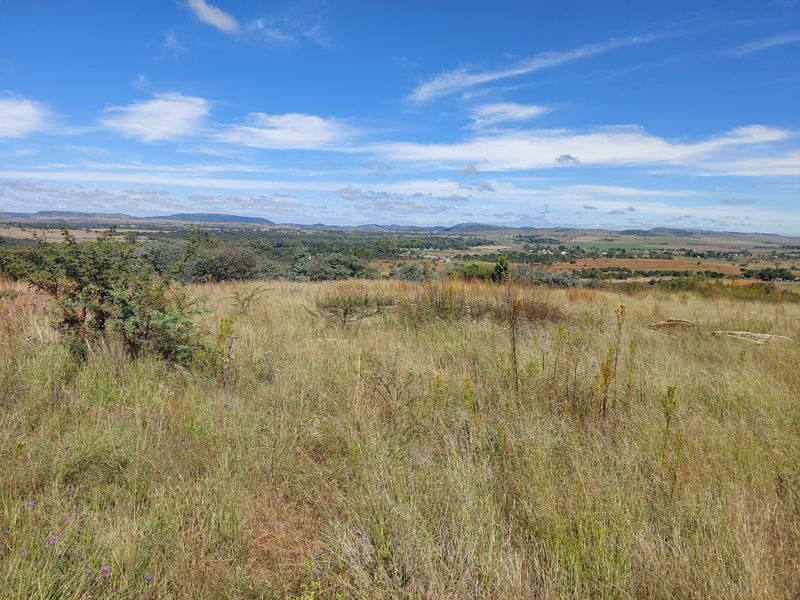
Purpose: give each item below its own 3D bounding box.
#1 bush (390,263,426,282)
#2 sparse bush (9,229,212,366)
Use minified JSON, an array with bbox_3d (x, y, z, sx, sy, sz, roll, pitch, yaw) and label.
[{"bbox_3d":[0.450,-1.420,28.000,1.900,1.200,1.700,1,8,0],"label":"bush"},{"bbox_3d":[-3.500,0.000,6.600,2.200,1.750,1.950,1,8,0],"label":"sparse bush"}]

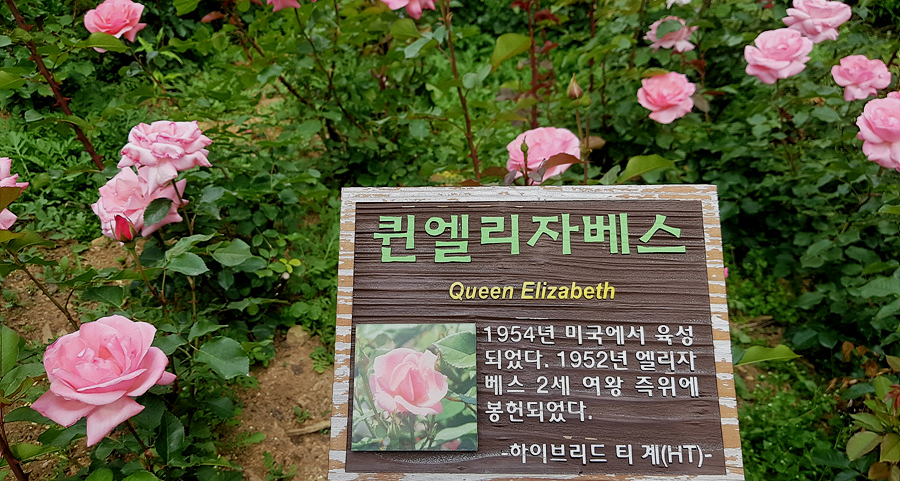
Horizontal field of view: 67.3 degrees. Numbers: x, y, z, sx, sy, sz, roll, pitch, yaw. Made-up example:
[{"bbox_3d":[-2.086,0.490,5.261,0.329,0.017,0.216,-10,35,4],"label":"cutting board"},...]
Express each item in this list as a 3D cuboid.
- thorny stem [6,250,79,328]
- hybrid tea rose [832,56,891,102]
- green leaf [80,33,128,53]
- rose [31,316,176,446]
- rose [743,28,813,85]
[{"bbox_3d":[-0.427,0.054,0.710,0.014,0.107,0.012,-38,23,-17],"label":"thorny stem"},{"bbox_3d":[0.657,-0.259,1.080,0.092,0.055,0.092,17,64,27],"label":"hybrid tea rose"},{"bbox_3d":[-0.450,-0.258,0.880,0.059,0.012,0.034,0,56,-15],"label":"green leaf"},{"bbox_3d":[-0.266,0.105,0.530,0.110,0.066,0.103,-11,40,-19],"label":"rose"},{"bbox_3d":[0.479,-0.271,0.990,0.098,0.066,0.093,13,52,21],"label":"rose"}]

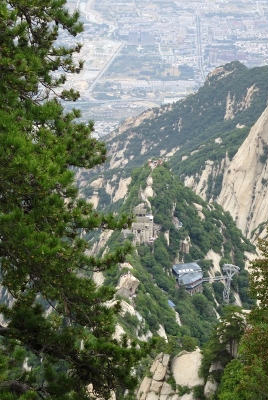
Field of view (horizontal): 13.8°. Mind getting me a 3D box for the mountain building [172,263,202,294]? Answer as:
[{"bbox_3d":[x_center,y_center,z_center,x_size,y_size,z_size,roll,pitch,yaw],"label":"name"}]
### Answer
[{"bbox_3d":[45.989,67.484,950.000,20.000,16.000,24.000,-7,19,-21],"label":"mountain building"}]

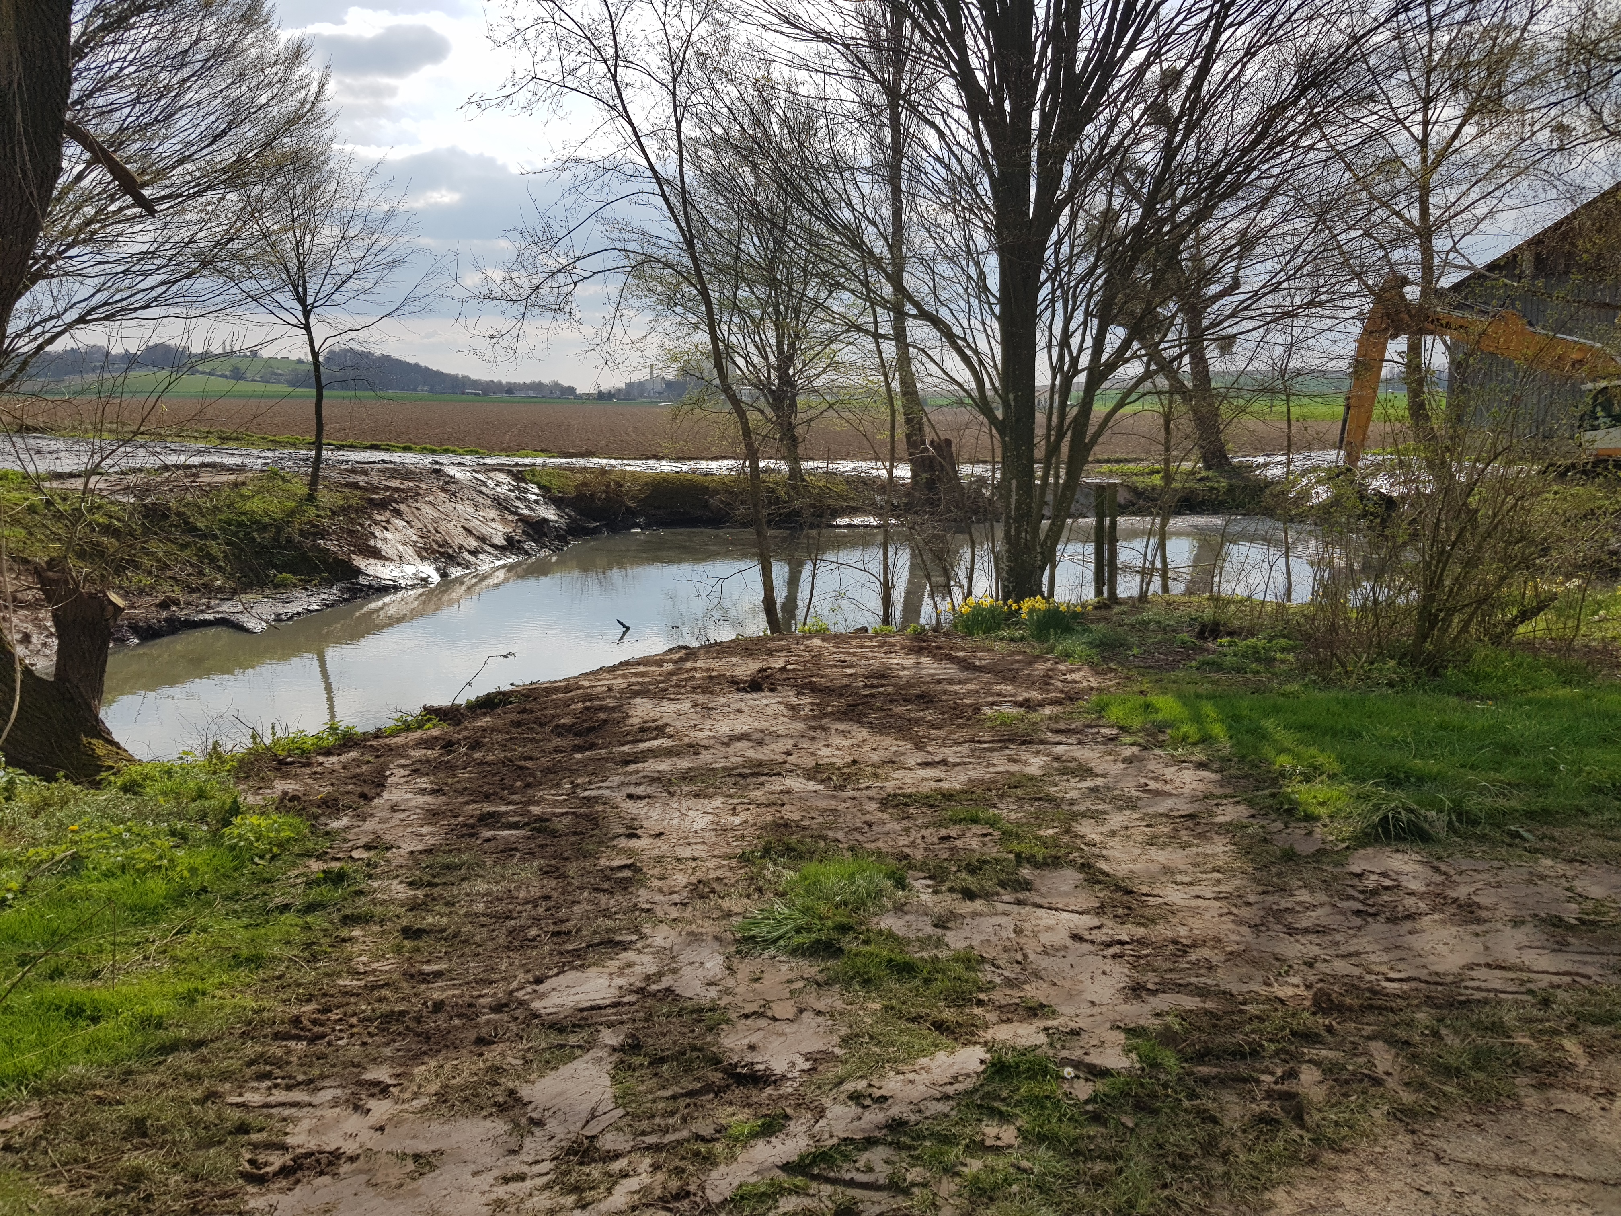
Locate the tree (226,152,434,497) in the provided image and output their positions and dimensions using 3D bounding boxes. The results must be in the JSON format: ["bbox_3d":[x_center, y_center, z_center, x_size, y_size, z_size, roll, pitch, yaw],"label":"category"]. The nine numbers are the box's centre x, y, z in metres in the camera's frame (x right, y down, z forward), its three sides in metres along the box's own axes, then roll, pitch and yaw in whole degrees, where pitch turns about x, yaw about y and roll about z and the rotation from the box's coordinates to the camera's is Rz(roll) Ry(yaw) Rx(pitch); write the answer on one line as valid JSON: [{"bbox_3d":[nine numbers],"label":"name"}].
[{"bbox_3d":[-7.245,-4.231,18.449,3.130,5.090,3.040,0,9,0],"label":"tree"}]

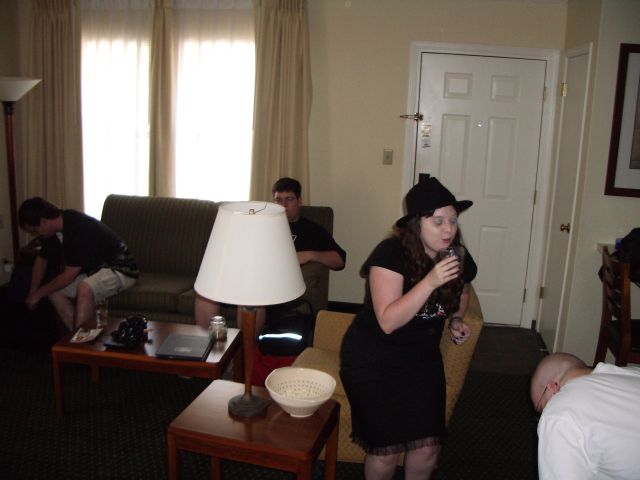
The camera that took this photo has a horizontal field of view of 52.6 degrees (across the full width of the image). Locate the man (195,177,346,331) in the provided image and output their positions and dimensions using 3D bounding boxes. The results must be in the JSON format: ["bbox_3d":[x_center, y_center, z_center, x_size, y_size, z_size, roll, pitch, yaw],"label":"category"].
[{"bbox_3d":[-0.302,0.188,4.268,0.720,1.140,0.900,8,13,25],"label":"man"}]

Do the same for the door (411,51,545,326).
[{"bbox_3d":[1.159,-0.349,4.904,0.915,2.032,0.050,4,12,6],"label":"door"}]

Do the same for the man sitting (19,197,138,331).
[{"bbox_3d":[-1.526,0.238,4.112,0.850,1.000,0.550,-3,13,-24],"label":"man sitting"}]

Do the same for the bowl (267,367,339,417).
[{"bbox_3d":[-0.072,0.596,2.446,0.265,0.125,0.265,2,12,-1],"label":"bowl"}]

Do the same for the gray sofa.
[{"bbox_3d":[-0.839,0.228,4.612,1.850,0.870,0.930,4,12,6],"label":"gray sofa"}]

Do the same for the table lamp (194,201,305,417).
[{"bbox_3d":[-0.259,0.257,2.387,0.410,0.800,0.410,4,12,6],"label":"table lamp"}]

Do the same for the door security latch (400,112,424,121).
[{"bbox_3d":[0.680,-0.911,4.795,0.170,0.055,0.060,4,12,6],"label":"door security latch"}]

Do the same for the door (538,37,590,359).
[{"bbox_3d":[1.654,-0.214,4.384,0.050,2.030,0.620,4,12,6],"label":"door"}]

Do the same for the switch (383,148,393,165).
[{"bbox_3d":[0.515,-0.623,4.907,0.070,0.115,0.012,4,12,6],"label":"switch"}]

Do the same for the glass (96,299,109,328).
[{"bbox_3d":[-1.195,0.414,3.547,0.065,0.140,0.065,4,12,6],"label":"glass"}]

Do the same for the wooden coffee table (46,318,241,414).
[{"bbox_3d":[-0.903,0.710,3.479,0.881,0.389,0.494,3,12,5],"label":"wooden coffee table"}]

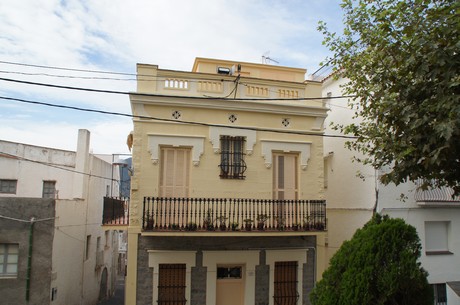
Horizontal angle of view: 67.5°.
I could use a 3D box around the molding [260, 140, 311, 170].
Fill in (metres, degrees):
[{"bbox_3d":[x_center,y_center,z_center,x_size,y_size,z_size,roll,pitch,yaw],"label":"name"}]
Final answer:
[{"bbox_3d":[1.973,0.112,11.931,1.885,0.981,0.150,3,-8,-12],"label":"molding"}]

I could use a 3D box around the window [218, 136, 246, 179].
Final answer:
[{"bbox_3d":[0.091,0.185,11.525,0.952,1.431,0.250,3,-8,-12],"label":"window"}]

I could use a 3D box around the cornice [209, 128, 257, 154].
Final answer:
[{"bbox_3d":[0.105,-0.371,11.585,1.647,0.889,0.120,3,-8,-12],"label":"cornice"}]

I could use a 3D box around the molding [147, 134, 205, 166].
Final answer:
[{"bbox_3d":[-1.722,-0.043,11.113,1.871,1.011,0.150,3,-8,-12],"label":"molding"}]

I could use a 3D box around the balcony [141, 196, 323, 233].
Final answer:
[{"bbox_3d":[0.202,1.936,10.834,5.635,0.982,1.038,3,-8,-12],"label":"balcony"}]

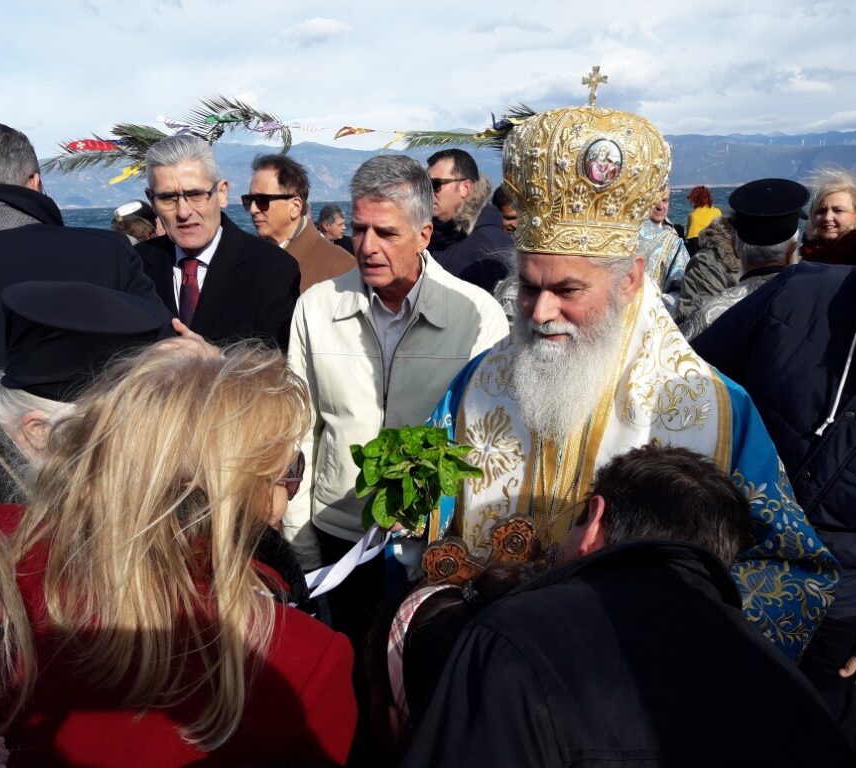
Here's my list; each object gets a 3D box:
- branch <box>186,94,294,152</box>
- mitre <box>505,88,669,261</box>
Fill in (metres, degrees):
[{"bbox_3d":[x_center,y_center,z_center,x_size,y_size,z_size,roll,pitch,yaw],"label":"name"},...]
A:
[{"bbox_3d":[-1.304,-1.793,5.700,0.740,0.380,0.400,-2,13,0],"label":"branch"},{"bbox_3d":[0.256,-0.344,1.340,0.265,0.280,0.265,14,17,41],"label":"mitre"}]

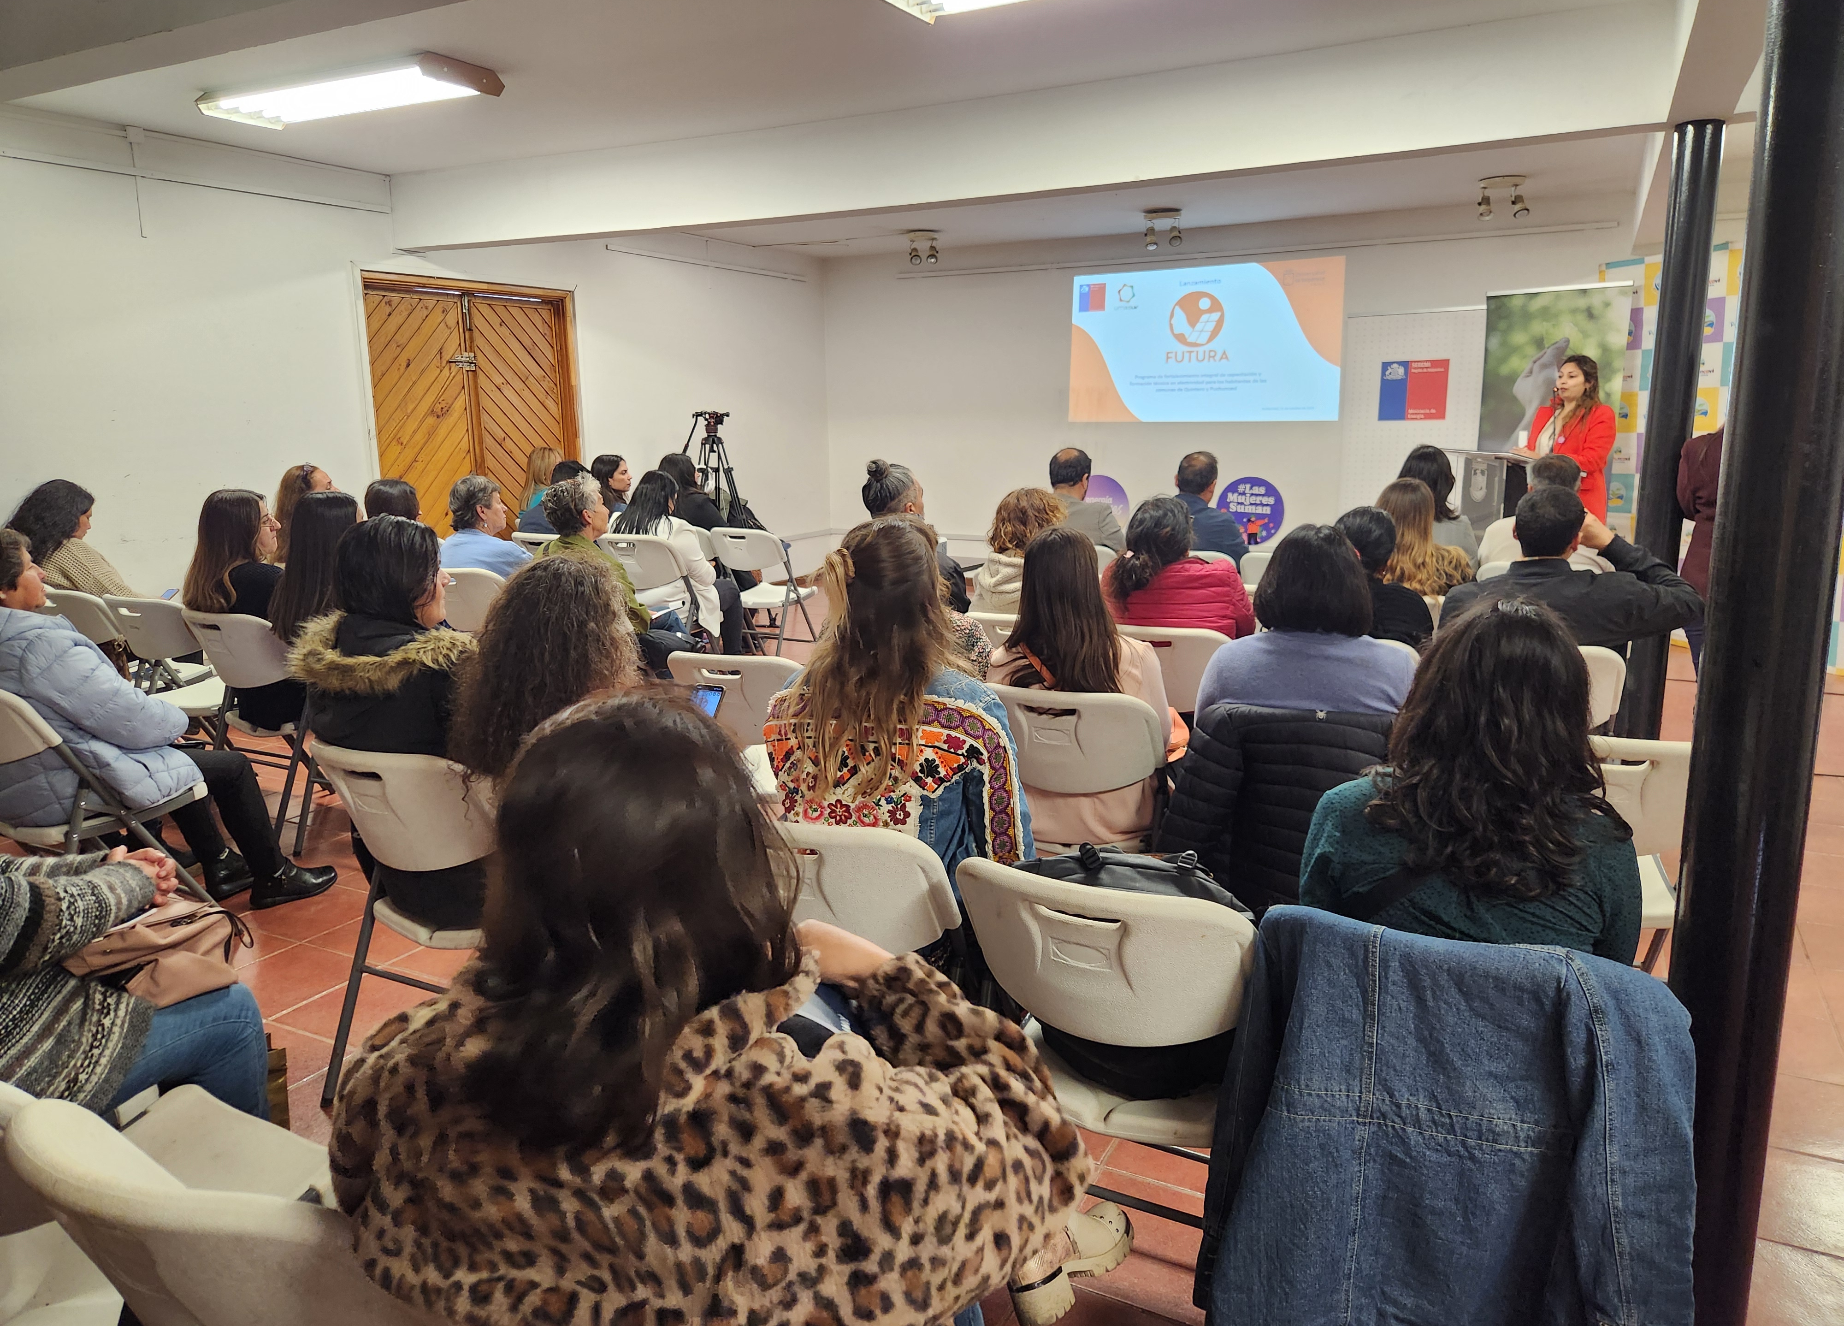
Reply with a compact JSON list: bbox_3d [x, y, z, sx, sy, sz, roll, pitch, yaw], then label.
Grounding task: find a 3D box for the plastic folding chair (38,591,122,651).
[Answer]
[{"bbox_3d":[-3.497,0.089,5.340,0.470,0.850,0.510,4,13,23],"label":"plastic folding chair"}]

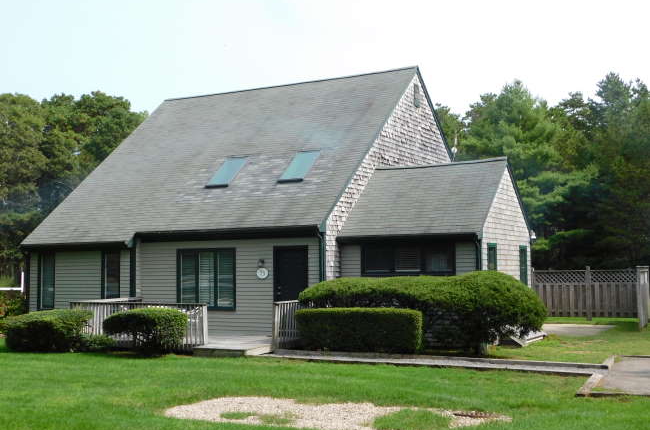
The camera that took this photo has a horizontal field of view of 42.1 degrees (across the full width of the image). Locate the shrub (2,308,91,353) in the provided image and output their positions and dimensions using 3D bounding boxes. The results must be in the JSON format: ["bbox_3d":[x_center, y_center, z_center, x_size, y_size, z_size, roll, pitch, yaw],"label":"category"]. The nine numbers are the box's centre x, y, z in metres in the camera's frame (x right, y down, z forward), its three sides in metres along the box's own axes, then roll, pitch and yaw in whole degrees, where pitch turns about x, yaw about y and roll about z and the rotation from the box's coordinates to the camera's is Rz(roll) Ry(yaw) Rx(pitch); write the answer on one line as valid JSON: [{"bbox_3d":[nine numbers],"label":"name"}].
[{"bbox_3d":[-6.555,2.739,20.251,2.050,0.960,1.200,-3,-5,29],"label":"shrub"}]

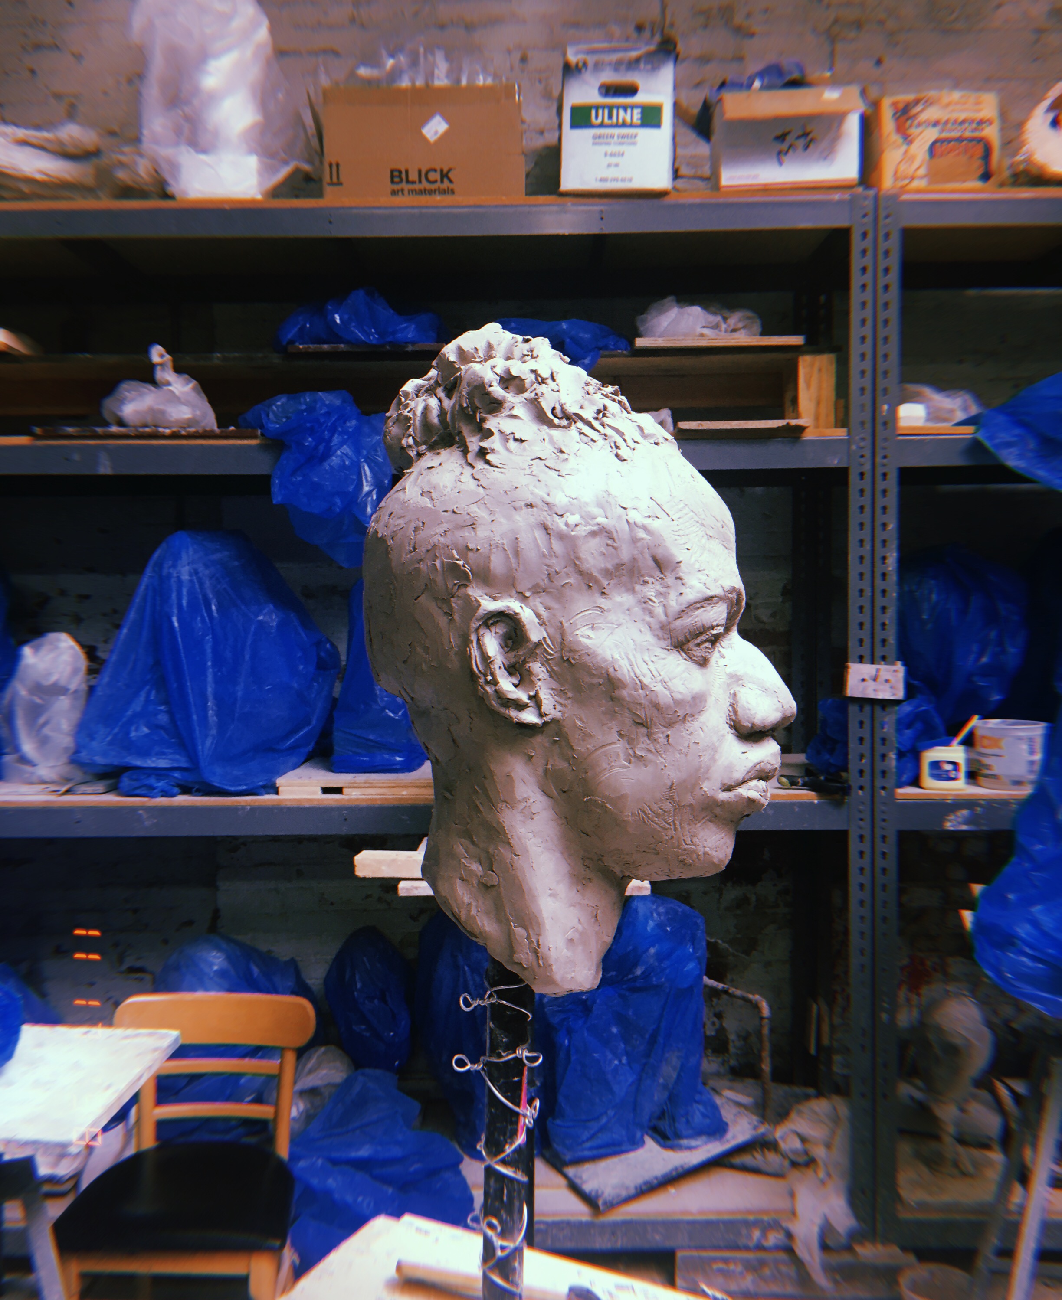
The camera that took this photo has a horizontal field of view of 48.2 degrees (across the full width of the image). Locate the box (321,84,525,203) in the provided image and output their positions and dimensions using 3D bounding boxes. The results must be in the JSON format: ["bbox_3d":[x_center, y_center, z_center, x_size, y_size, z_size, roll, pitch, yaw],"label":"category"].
[{"bbox_3d":[-0.246,-1.170,2.889,0.463,0.274,0.320,-1,3,0],"label":"box"}]

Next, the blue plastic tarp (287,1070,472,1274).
[{"bbox_3d":[-0.382,1.272,2.999,0.460,0.345,0.450,-1,5,0],"label":"blue plastic tarp"}]

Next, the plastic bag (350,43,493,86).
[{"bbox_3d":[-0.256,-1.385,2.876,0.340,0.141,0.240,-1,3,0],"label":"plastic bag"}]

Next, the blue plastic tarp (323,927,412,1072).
[{"bbox_3d":[-0.444,1.035,3.229,0.235,0.550,0.260,-1,5,0],"label":"blue plastic tarp"}]

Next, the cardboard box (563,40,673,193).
[{"bbox_3d":[0.193,-1.181,2.741,0.247,0.319,0.250,-1,3,0],"label":"cardboard box"}]

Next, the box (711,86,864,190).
[{"bbox_3d":[0.582,-1.147,2.761,0.314,0.203,0.250,0,3,5],"label":"box"}]

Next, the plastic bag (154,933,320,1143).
[{"bbox_3d":[-0.772,1.038,3.119,0.430,0.590,0.420,-1,5,0],"label":"plastic bag"}]

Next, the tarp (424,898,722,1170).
[{"bbox_3d":[0.100,0.971,3.165,0.806,0.627,0.400,-1,3,0],"label":"tarp"}]

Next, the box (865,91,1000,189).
[{"bbox_3d":[0.930,-1.147,2.773,0.260,0.222,0.200,0,5,5],"label":"box"}]

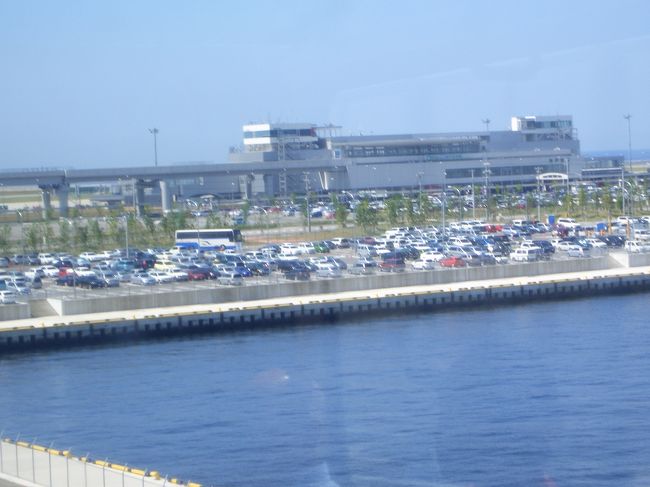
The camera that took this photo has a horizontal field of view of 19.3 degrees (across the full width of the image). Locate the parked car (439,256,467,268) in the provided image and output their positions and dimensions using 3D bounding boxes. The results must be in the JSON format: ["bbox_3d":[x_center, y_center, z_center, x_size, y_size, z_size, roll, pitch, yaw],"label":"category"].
[{"bbox_3d":[17.400,2.500,260.960,1.690,1.450,4.300,-3,3,-28],"label":"parked car"}]

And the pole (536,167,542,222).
[{"bbox_3d":[45.800,-10.460,409.290,1.200,11.900,0.700,-2,3,0],"label":"pole"}]

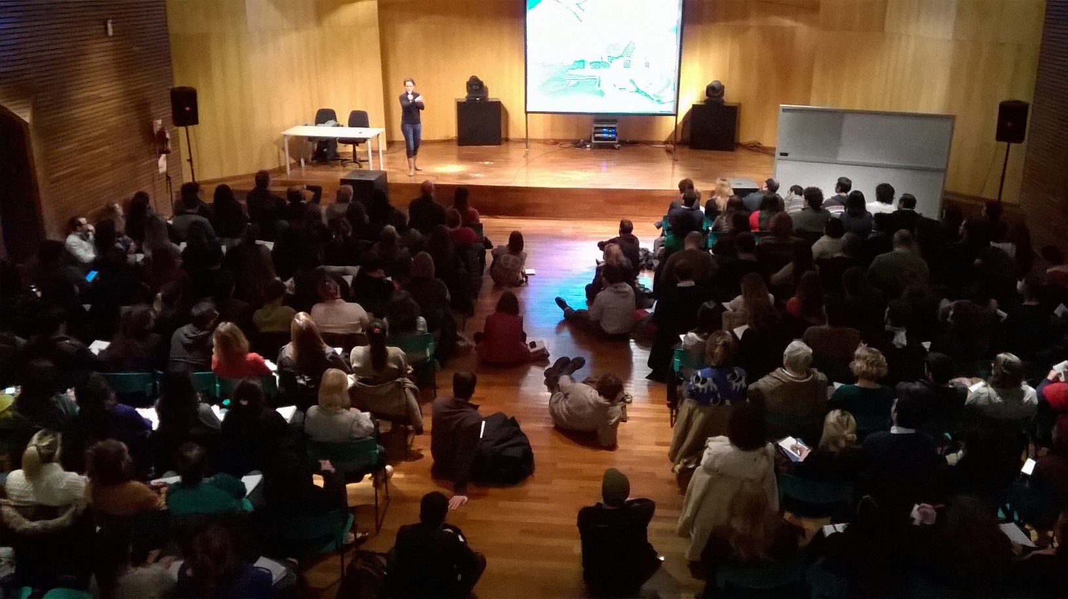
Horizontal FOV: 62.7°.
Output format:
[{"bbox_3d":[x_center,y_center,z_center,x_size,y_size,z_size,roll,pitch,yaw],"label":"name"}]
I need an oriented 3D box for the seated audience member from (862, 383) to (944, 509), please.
[{"bbox_3d":[2.470,1.120,6.312,0.530,1.300,0.820,0,20,0],"label":"seated audience member"}]

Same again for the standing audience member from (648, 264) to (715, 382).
[{"bbox_3d":[1.451,0.194,8.803,0.580,1.300,0.800,1,20,2],"label":"standing audience member"}]

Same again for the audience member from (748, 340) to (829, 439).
[{"bbox_3d":[1.965,0.852,7.034,0.580,1.300,0.820,-2,21,-6],"label":"audience member"}]

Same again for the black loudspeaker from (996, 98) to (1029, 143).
[{"bbox_3d":[6.947,-2.572,12.750,0.390,0.590,0.340,17,26,39],"label":"black loudspeaker"}]

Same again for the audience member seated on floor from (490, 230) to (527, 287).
[{"bbox_3d":[-0.303,-0.659,11.926,0.550,0.780,0.680,3,20,9],"label":"audience member seated on floor"}]

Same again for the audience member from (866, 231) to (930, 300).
[{"bbox_3d":[3.975,-0.210,9.860,0.600,1.320,0.820,1,20,3],"label":"audience member"}]

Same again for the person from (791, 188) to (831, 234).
[{"bbox_3d":[3.560,-0.871,11.821,0.560,1.300,0.780,-1,20,-1],"label":"person"}]

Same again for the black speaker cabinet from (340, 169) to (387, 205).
[{"bbox_3d":[-2.820,-1.669,14.529,0.560,0.800,0.690,3,21,7],"label":"black speaker cabinet"}]

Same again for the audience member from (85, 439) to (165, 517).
[{"bbox_3d":[-2.495,1.365,5.740,0.500,1.240,0.800,3,21,7],"label":"audience member"}]

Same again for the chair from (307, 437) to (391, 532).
[{"bbox_3d":[-1.355,1.290,6.572,0.480,0.800,0.480,0,20,1],"label":"chair"}]

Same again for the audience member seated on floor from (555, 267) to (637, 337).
[{"bbox_3d":[0.749,-0.088,10.420,0.811,0.801,0.861,-9,21,-23],"label":"audience member seated on floor"}]

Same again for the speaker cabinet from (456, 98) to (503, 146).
[{"bbox_3d":[-1.151,-3.757,18.556,0.912,0.897,0.580,-1,20,-4],"label":"speaker cabinet"}]

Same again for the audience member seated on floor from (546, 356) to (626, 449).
[{"bbox_3d":[0.465,0.776,8.306,0.669,0.588,1.520,0,20,3],"label":"audience member seated on floor"}]

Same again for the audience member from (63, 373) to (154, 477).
[{"bbox_3d":[-2.978,1.025,6.660,0.608,1.287,0.861,3,20,9],"label":"audience member"}]

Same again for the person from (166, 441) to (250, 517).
[{"bbox_3d":[-2.007,1.388,5.677,0.520,1.240,0.800,1,20,3],"label":"person"}]

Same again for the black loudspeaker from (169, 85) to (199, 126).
[{"bbox_3d":[-5.478,-3.026,13.744,0.380,0.587,0.360,-14,24,-34],"label":"black loudspeaker"}]

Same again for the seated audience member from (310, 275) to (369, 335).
[{"bbox_3d":[-1.817,0.305,8.517,0.540,1.300,0.750,1,20,2],"label":"seated audience member"}]

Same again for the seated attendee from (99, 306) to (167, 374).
[{"bbox_3d":[-3.361,0.590,7.764,0.550,1.280,0.750,1,20,3],"label":"seated attendee"}]

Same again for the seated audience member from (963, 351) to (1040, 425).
[{"bbox_3d":[3.478,0.917,6.881,0.560,1.270,0.760,2,20,5],"label":"seated audience member"}]

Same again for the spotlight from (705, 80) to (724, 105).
[{"bbox_3d":[3.691,-4.242,17.888,0.400,0.480,0.380,2,20,6],"label":"spotlight"}]

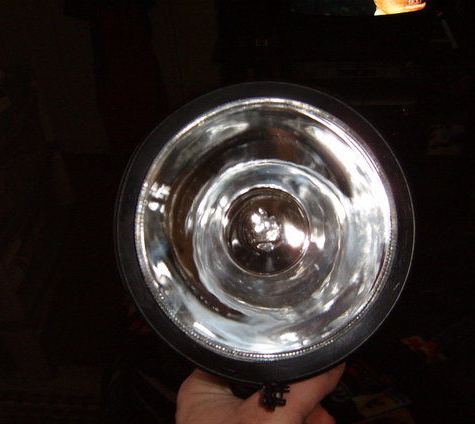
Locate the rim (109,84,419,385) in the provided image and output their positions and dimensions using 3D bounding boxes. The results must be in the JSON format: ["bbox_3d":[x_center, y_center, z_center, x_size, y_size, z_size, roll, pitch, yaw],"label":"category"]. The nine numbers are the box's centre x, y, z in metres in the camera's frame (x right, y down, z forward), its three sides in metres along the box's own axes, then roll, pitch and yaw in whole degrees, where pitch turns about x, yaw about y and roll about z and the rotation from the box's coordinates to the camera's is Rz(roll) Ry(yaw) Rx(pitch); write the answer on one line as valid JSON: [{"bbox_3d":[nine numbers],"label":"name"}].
[{"bbox_3d":[0.017,0.013,0.352,0.161,0.161,0.065,0,-2,5],"label":"rim"}]

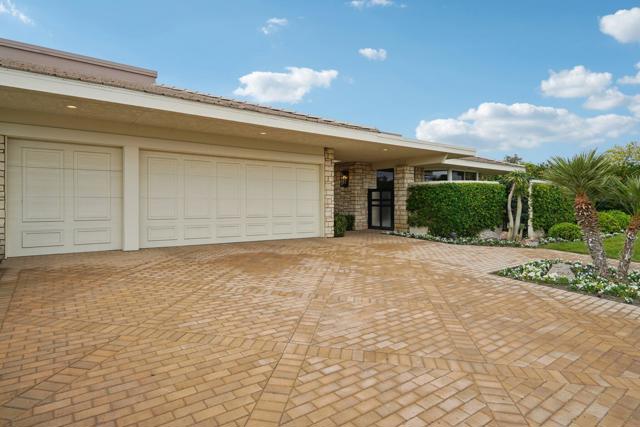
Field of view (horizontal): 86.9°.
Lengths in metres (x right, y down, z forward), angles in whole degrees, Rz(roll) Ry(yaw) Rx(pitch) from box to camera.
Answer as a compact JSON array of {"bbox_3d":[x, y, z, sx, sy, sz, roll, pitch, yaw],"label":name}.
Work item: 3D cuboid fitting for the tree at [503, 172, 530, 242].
[{"bbox_3d":[6.460,-0.210,11.100,0.900,2.270,0.880,0,1,30],"label":"tree"}]

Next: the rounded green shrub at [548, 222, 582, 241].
[{"bbox_3d":[7.950,0.600,10.950,0.980,0.660,0.980,0,1,36],"label":"rounded green shrub"}]

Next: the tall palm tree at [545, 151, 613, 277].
[{"bbox_3d":[4.950,0.000,6.450,1.220,2.430,1.200,0,1,38],"label":"tall palm tree"}]

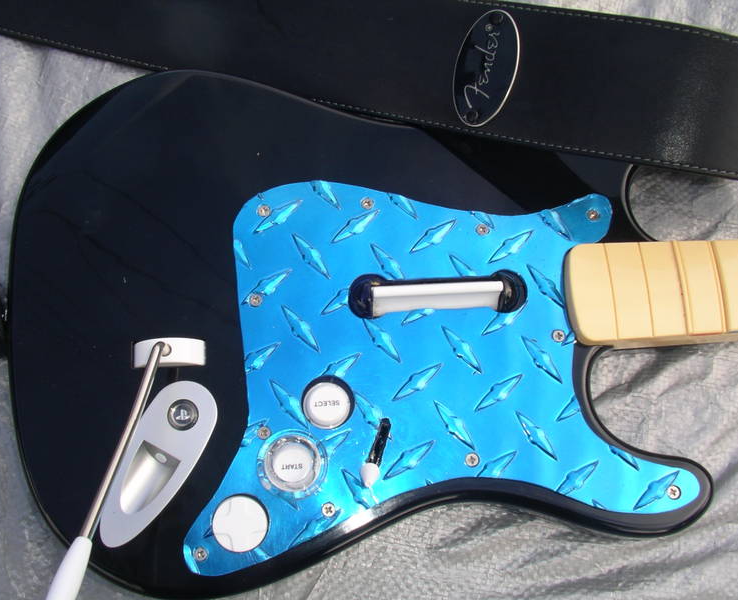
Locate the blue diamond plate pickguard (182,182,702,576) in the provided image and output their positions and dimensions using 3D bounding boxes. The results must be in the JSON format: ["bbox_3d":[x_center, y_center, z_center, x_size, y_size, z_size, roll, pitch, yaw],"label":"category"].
[{"bbox_3d":[0.027,0.024,0.397,0.231,0.005,0.179,-5,76,-4],"label":"blue diamond plate pickguard"}]

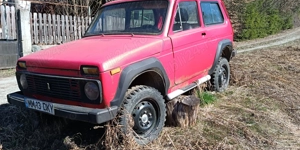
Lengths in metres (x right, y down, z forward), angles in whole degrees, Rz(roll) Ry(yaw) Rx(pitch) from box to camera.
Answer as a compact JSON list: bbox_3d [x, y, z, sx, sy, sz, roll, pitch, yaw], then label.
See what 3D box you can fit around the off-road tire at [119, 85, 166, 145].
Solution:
[{"bbox_3d":[-0.088,0.460,3.142,0.680,0.680,0.200,-14,15,-40],"label":"off-road tire"}]

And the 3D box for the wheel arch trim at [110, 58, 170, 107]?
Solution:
[{"bbox_3d":[-0.050,0.094,2.919,0.140,0.510,1.000,4,14,36],"label":"wheel arch trim"}]

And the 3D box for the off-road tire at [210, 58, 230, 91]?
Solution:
[{"bbox_3d":[1.219,0.020,4.869,0.200,0.680,0.680,4,14,36],"label":"off-road tire"}]

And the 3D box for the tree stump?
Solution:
[{"bbox_3d":[0.440,0.482,3.740,0.450,0.330,0.430,-2,9,6],"label":"tree stump"}]

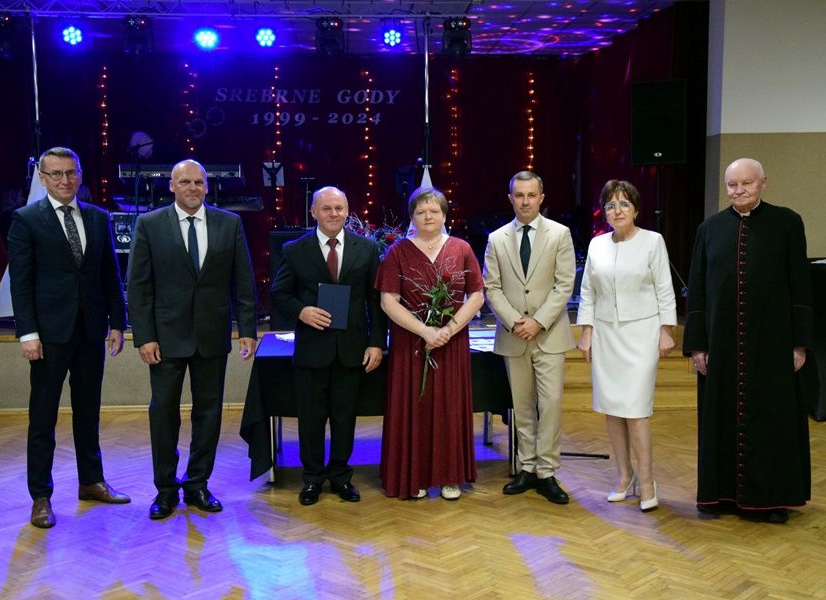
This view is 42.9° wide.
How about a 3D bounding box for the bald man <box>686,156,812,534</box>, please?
[{"bbox_3d":[1.680,0.184,5.262,0.650,1.784,0.430,2,5,26],"label":"bald man"}]

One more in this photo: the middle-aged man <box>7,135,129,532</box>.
[{"bbox_3d":[-1.770,0.166,5.359,0.530,1.860,0.420,-3,6,-28],"label":"middle-aged man"}]

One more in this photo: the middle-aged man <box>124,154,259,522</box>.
[{"bbox_3d":[-1.128,0.179,5.355,0.660,1.779,0.420,-1,4,-16],"label":"middle-aged man"}]

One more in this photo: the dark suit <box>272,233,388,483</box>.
[{"bbox_3d":[-0.454,0.289,5.582,0.610,1.324,0.360,-1,4,-9],"label":"dark suit"}]

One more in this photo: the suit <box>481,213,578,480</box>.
[{"bbox_3d":[0.627,0.239,5.658,0.470,1.400,0.320,1,5,10],"label":"suit"}]

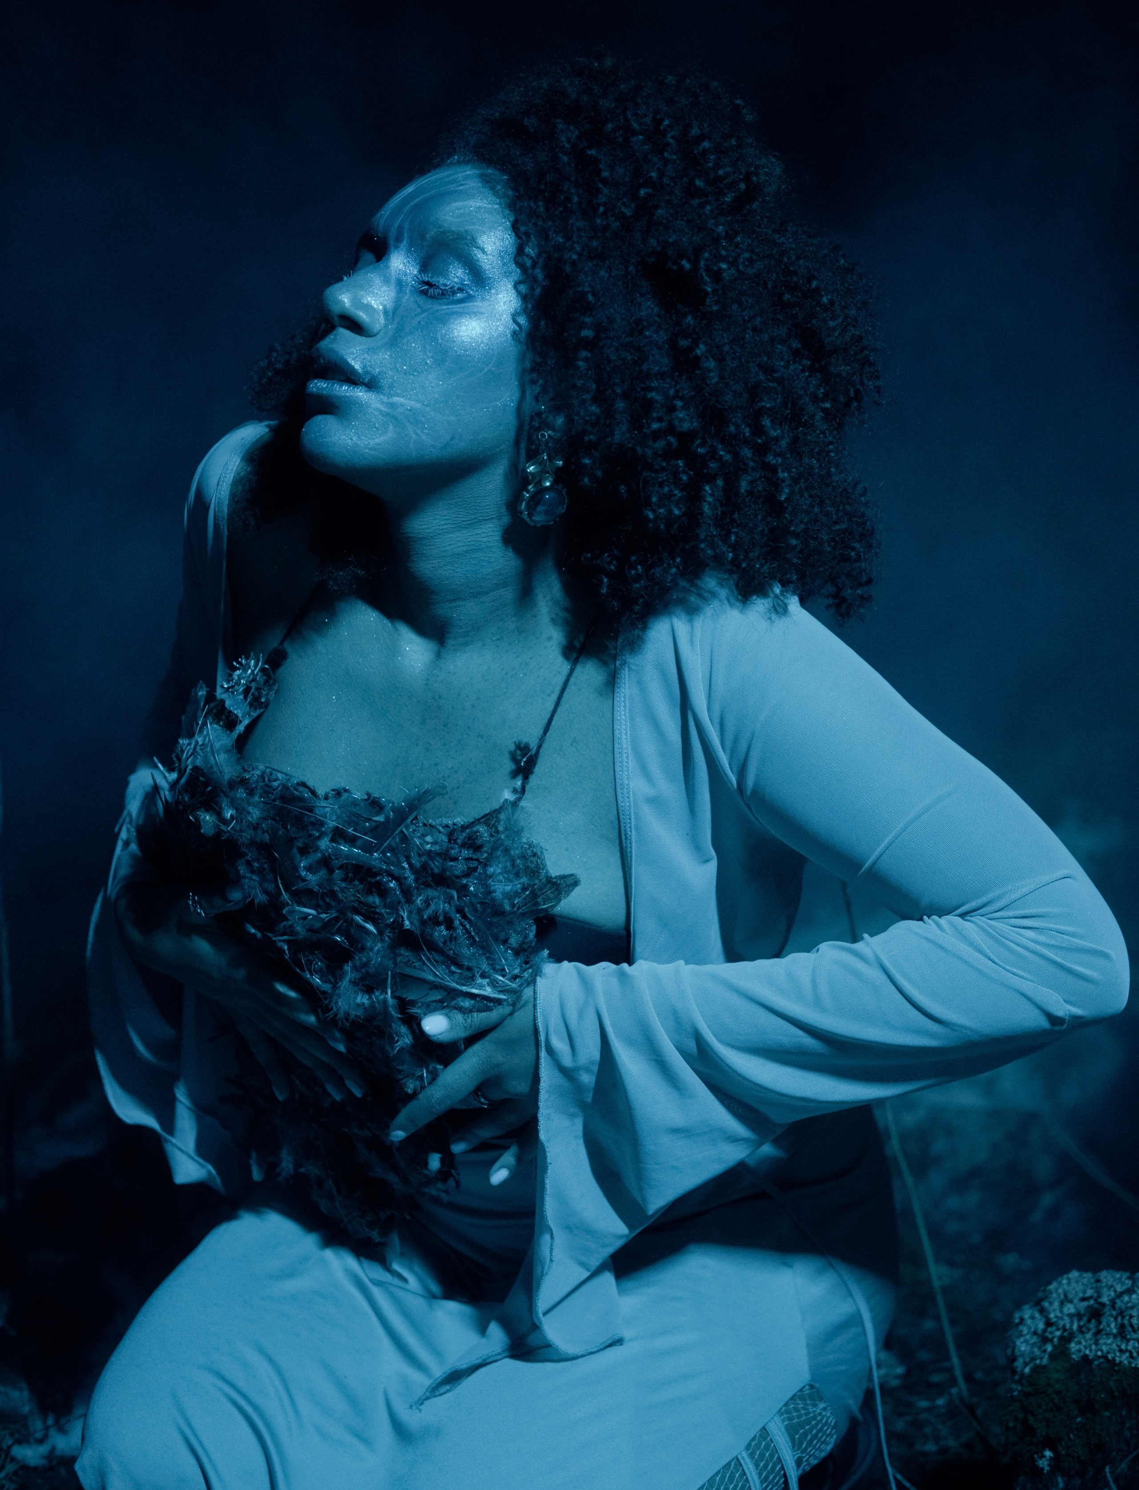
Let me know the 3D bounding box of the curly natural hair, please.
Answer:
[{"bbox_3d":[-0.003,-0.238,1.510,0.315,0.335,0.350,7,1,-35],"label":"curly natural hair"}]

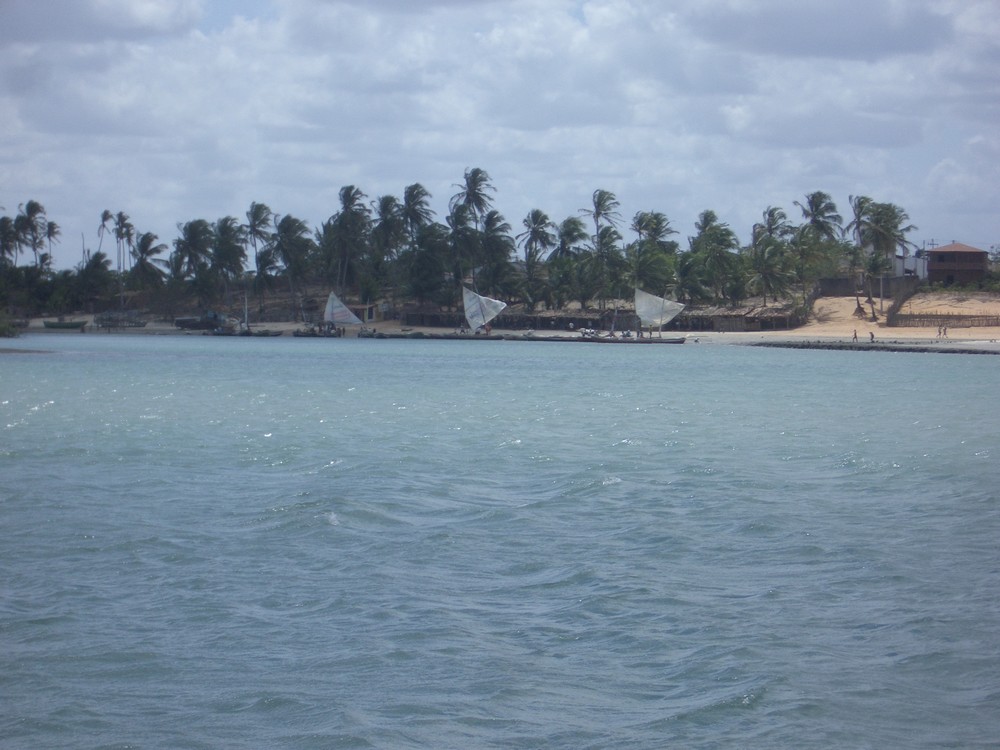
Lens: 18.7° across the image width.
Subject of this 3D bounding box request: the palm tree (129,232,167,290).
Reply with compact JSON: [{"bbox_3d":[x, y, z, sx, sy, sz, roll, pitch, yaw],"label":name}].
[{"bbox_3d":[-65.659,-20.303,565.000,7.078,12.480,7.078,0,1,0],"label":"palm tree"}]

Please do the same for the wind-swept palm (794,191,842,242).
[{"bbox_3d":[47.251,-19.805,450.000,7.121,15.132,7.121,0,1,0],"label":"wind-swept palm"}]

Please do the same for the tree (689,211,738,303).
[{"bbox_3d":[32.940,-18.280,468.000,7.710,14.190,7.500,0,1,0],"label":"tree"}]

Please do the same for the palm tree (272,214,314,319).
[{"bbox_3d":[-36.422,-19.313,535.000,7.408,18.696,7.408,0,1,0],"label":"palm tree"}]

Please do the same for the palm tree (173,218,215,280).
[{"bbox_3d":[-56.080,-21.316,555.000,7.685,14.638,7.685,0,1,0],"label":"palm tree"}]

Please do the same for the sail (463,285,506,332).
[{"bbox_3d":[-2.200,-9.430,430.000,6.240,6.240,1.300,0,1,0],"label":"sail"}]

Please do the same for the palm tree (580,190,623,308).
[{"bbox_3d":[15.058,-18.618,450.000,6.231,17.506,6.231,0,1,0],"label":"palm tree"}]

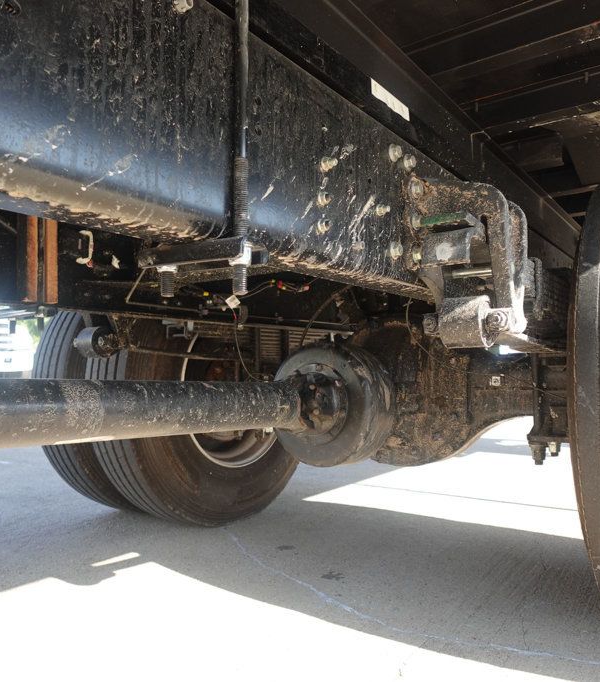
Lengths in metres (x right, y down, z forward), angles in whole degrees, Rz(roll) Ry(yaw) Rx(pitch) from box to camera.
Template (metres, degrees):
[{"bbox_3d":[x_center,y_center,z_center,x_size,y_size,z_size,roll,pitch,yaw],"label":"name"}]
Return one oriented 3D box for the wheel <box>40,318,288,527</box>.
[{"bbox_3d":[-0.455,0.184,2.330,0.610,1.035,1.040,-3,-3,36],"label":"wheel"}]

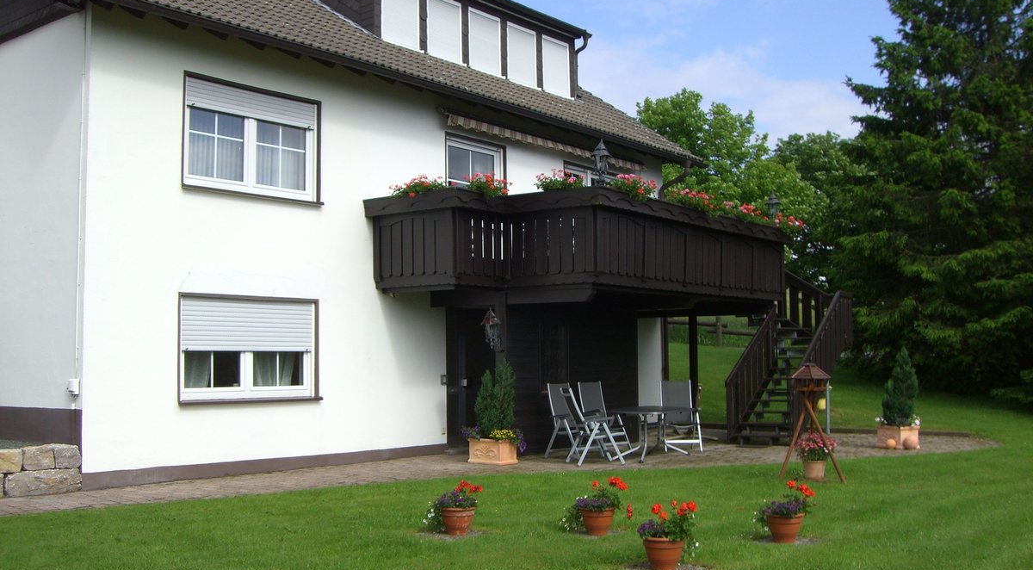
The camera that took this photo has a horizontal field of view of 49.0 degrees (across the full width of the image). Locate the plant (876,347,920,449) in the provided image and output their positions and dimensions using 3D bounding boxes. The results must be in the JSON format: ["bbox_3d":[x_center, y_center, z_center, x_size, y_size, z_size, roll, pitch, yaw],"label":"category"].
[{"bbox_3d":[6.192,1.842,18.480,0.530,1.620,0.530,2,-5,-34],"label":"plant"}]

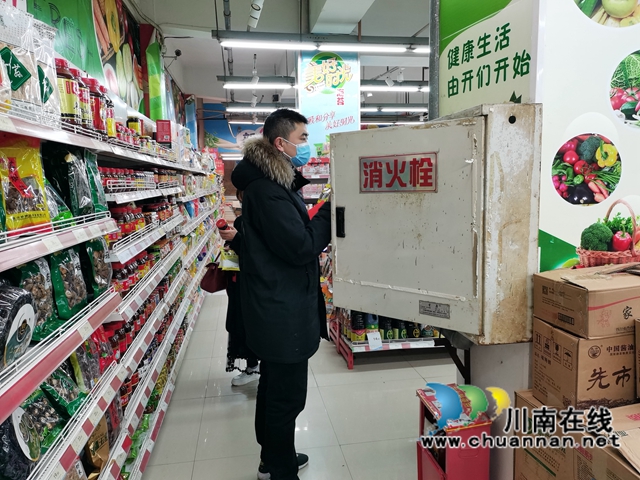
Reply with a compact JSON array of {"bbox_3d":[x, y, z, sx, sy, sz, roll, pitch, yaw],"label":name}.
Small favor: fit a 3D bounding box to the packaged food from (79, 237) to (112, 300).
[{"bbox_3d":[-1.000,0.125,2.188,0.060,0.290,0.180,-9,6,3],"label":"packaged food"}]

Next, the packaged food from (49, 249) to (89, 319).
[{"bbox_3d":[-0.977,0.161,1.900,0.065,0.290,0.180,-9,7,0],"label":"packaged food"}]

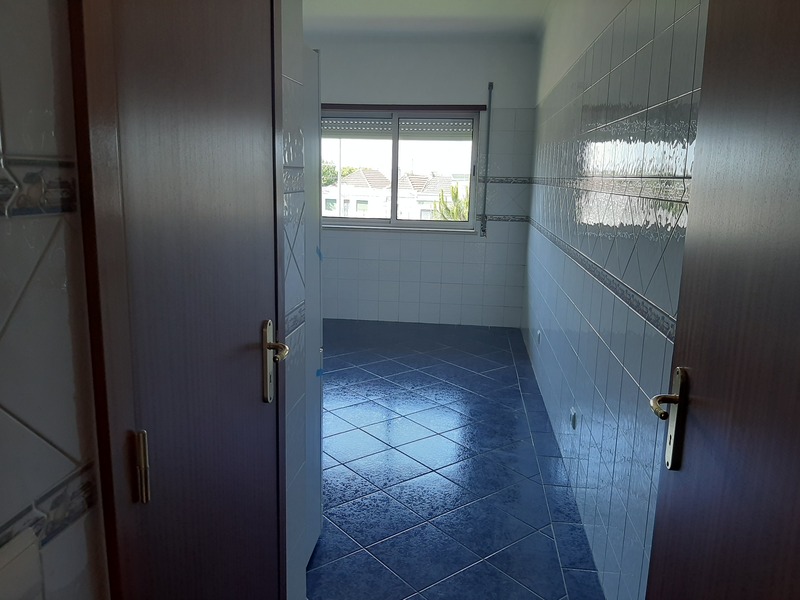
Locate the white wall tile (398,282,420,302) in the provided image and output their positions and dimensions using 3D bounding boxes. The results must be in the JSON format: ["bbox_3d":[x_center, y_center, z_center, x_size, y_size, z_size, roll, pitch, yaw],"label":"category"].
[{"bbox_3d":[0.092,-0.078,6.031,0.200,0.199,0.010,2,11,6],"label":"white wall tile"}]

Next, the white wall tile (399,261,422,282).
[{"bbox_3d":[0.097,-0.274,5.992,0.200,0.199,0.010,2,11,6],"label":"white wall tile"}]

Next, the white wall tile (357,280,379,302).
[{"bbox_3d":[-0.309,-0.095,6.074,0.200,0.199,0.010,2,11,6],"label":"white wall tile"}]

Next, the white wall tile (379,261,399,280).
[{"bbox_3d":[-0.103,-0.284,5.992,0.200,0.200,0.010,3,11,6],"label":"white wall tile"}]

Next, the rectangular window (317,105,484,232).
[{"bbox_3d":[-0.032,-1.212,5.837,1.530,1.120,0.100,2,11,6],"label":"rectangular window"}]

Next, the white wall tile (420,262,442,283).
[{"bbox_3d":[0.297,-0.266,5.949,0.200,0.200,0.010,3,11,6],"label":"white wall tile"}]

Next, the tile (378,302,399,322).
[{"bbox_3d":[-0.112,0.109,6.071,0.200,0.200,0.010,3,11,6],"label":"tile"}]

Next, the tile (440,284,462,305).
[{"bbox_3d":[0.493,-0.060,5.967,0.200,0.200,0.010,3,11,6],"label":"tile"}]

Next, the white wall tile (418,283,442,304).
[{"bbox_3d":[0.293,-0.069,6.009,0.200,0.199,0.010,2,11,6],"label":"white wall tile"}]

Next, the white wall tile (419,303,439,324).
[{"bbox_3d":[0.288,0.127,6.028,0.200,0.200,0.010,3,11,6],"label":"white wall tile"}]

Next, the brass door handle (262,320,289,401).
[{"bbox_3d":[-0.274,0.146,1.359,0.052,0.195,0.119,2,11,6],"label":"brass door handle"}]

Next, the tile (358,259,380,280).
[{"bbox_3d":[-0.305,-0.291,6.035,0.200,0.199,0.010,2,11,6],"label":"tile"}]

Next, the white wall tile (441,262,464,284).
[{"bbox_3d":[0.498,-0.257,5.949,0.200,0.199,0.010,2,11,6],"label":"white wall tile"}]

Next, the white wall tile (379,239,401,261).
[{"bbox_3d":[-0.098,-0.481,5.953,0.200,0.200,0.010,3,11,6],"label":"white wall tile"}]

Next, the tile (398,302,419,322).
[{"bbox_3d":[0.088,0.118,6.070,0.200,0.196,0.010,2,11,6],"label":"tile"}]

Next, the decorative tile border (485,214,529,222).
[{"bbox_3d":[0.988,-0.753,5.793,0.425,0.060,0.012,2,11,6],"label":"decorative tile border"}]

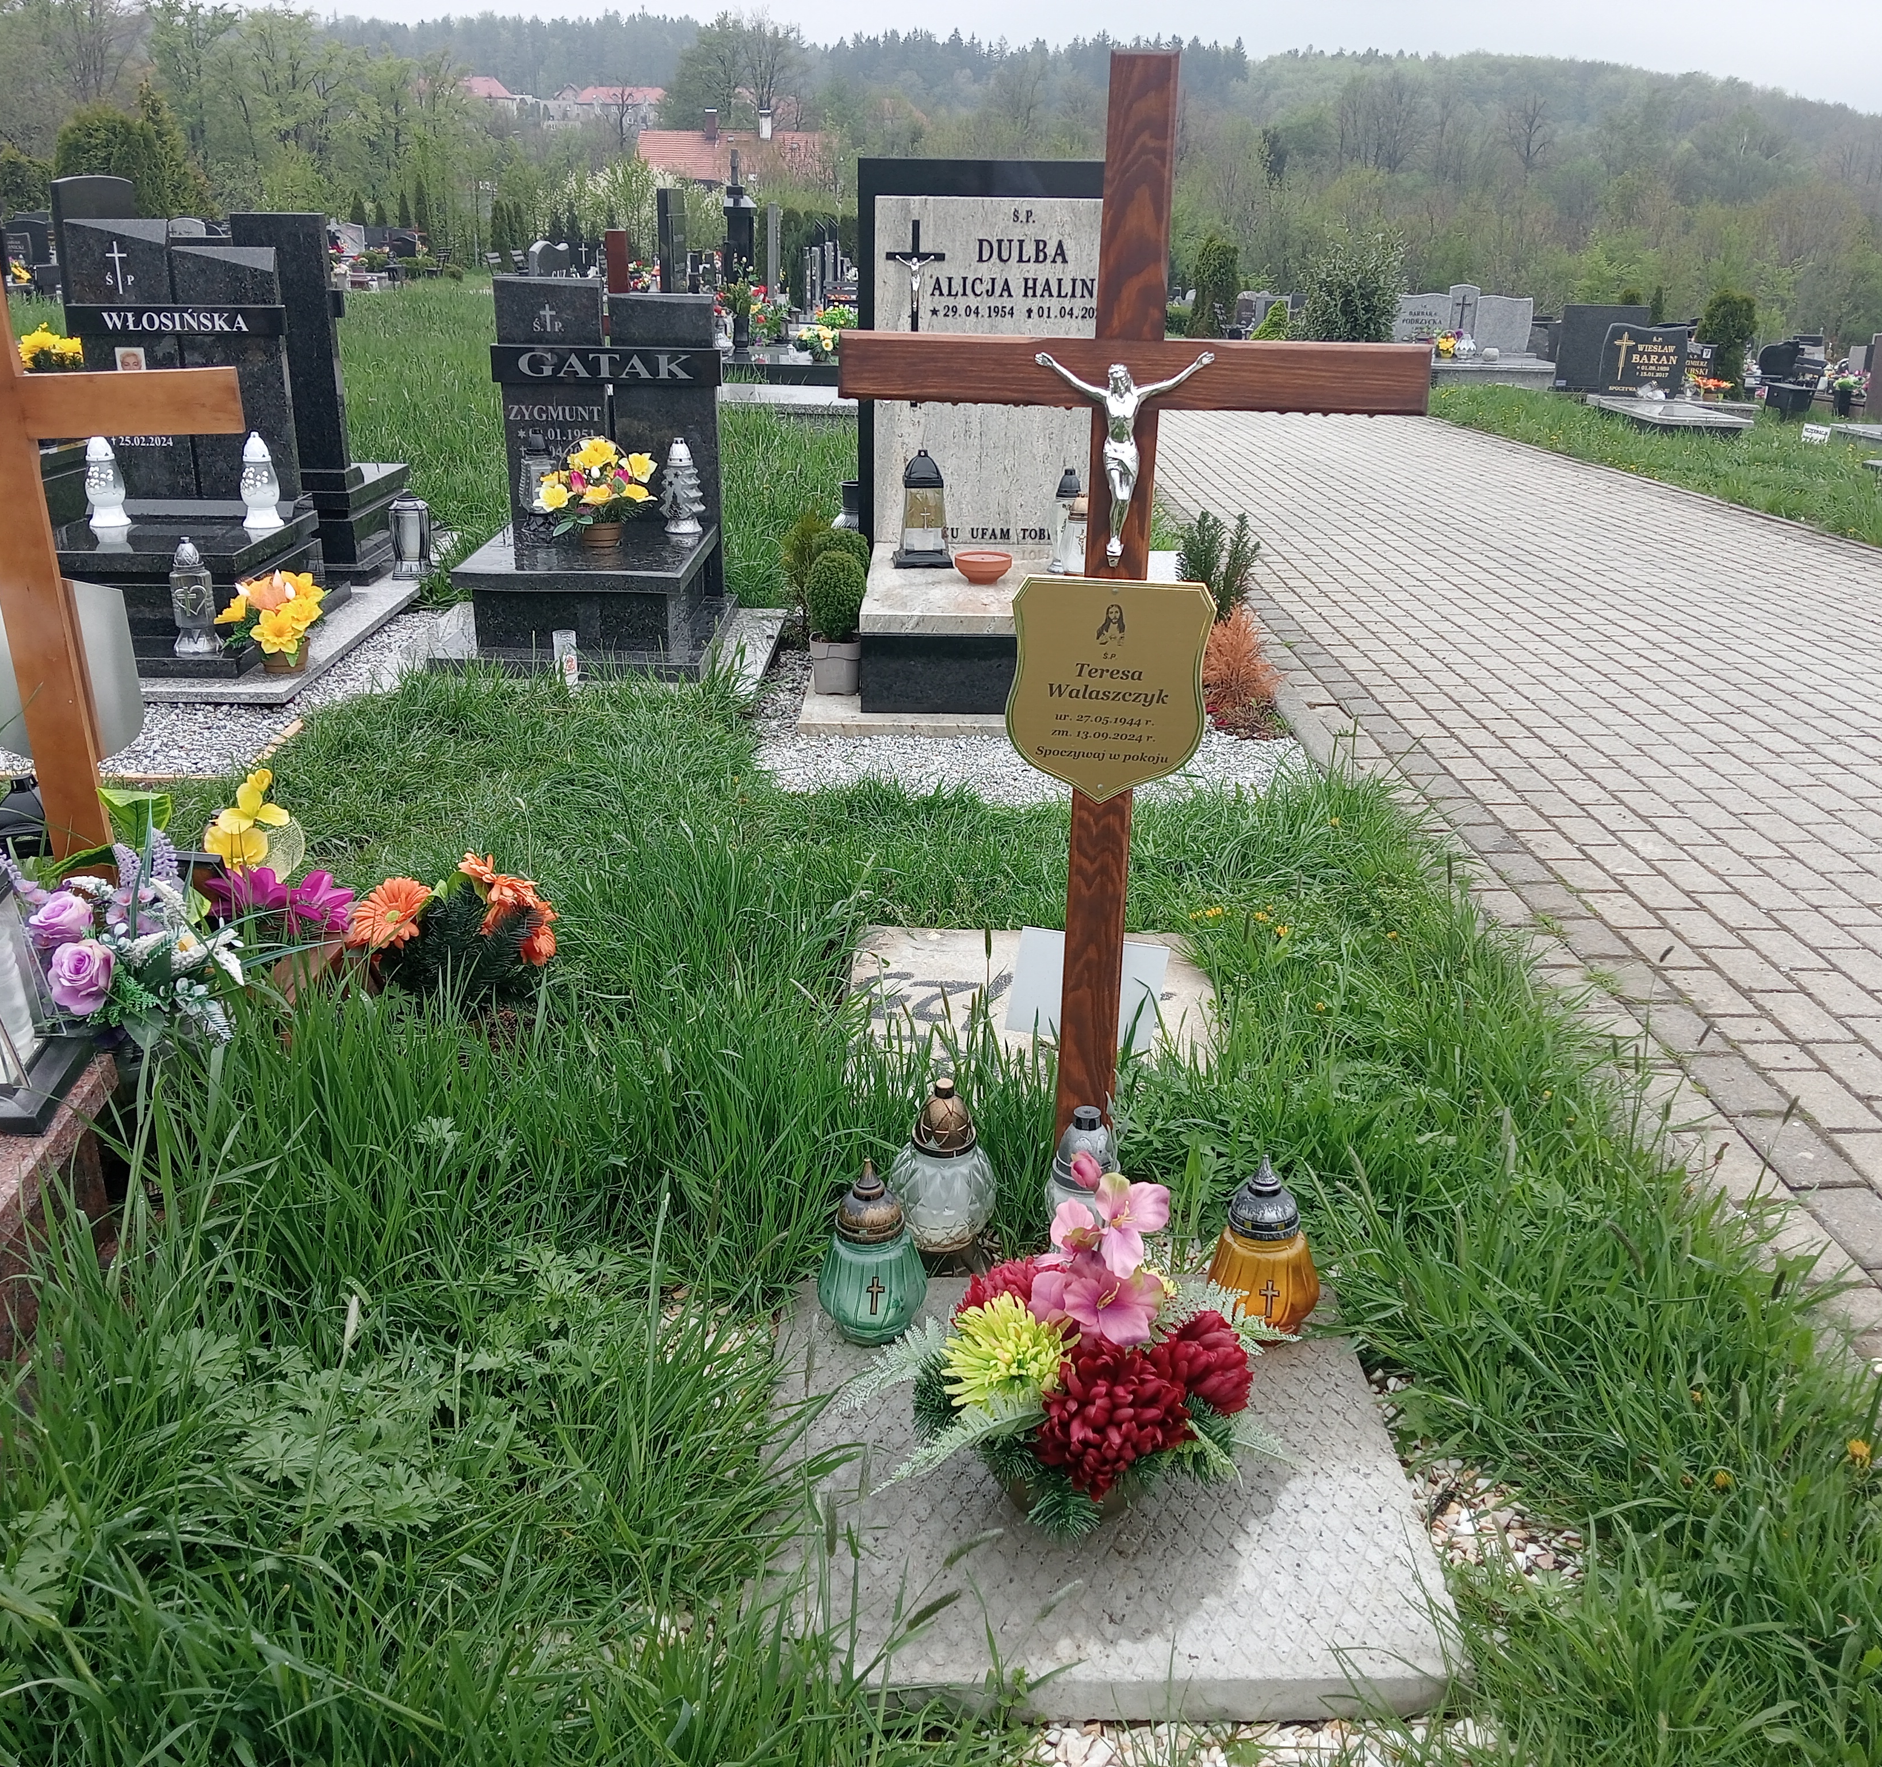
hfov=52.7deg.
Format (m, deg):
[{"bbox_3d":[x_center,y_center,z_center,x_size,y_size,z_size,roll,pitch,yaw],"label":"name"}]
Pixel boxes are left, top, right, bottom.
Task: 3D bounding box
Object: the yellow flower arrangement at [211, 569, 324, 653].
[{"bbox_3d":[-1.782,-0.713,5.050,0.290,0.245,0.250,-2,18,-8],"label":"yellow flower arrangement"}]

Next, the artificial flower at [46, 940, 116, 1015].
[{"bbox_3d":[-0.930,0.102,2.057,0.068,0.075,0.060,-3,21,-9],"label":"artificial flower"}]

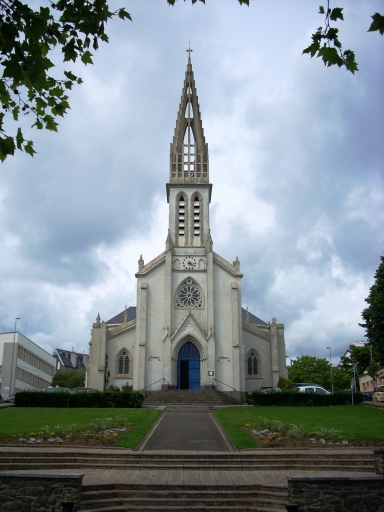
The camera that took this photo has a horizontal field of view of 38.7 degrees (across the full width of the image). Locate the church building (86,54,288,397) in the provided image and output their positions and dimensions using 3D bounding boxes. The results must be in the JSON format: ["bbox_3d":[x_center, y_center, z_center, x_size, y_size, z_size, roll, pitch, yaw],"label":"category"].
[{"bbox_3d":[-0.254,-0.900,74.121,20.400,41.200,35.000,0,-17,0],"label":"church building"}]

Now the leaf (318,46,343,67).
[{"bbox_3d":[1.189,-1.713,4.700,0.206,0.172,0.050,0,-17,0],"label":"leaf"}]

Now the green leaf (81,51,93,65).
[{"bbox_3d":[-0.964,-1.813,5.000,0.110,0.128,0.050,0,-17,0],"label":"green leaf"}]

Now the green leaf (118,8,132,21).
[{"bbox_3d":[-0.608,-2.206,5.000,0.128,0.110,0.050,0,-17,0],"label":"green leaf"}]

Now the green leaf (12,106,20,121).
[{"bbox_3d":[-1.603,-1.302,5.000,0.073,0.128,0.050,0,-17,0],"label":"green leaf"}]

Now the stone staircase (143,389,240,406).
[{"bbox_3d":[-0.045,12.987,50.105,8.800,1.550,3.200,0,-17,0],"label":"stone staircase"}]

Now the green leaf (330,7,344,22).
[{"bbox_3d":[1.249,-2.074,4.700,0.120,0.137,0.050,0,-17,0],"label":"green leaf"}]

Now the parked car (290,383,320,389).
[{"bbox_3d":[11.306,13.120,52.472,4.250,1.580,1.750,0,-17,0],"label":"parked car"}]

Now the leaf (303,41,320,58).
[{"bbox_3d":[1.026,-1.773,4.700,0.155,0.155,0.050,0,-17,0],"label":"leaf"}]

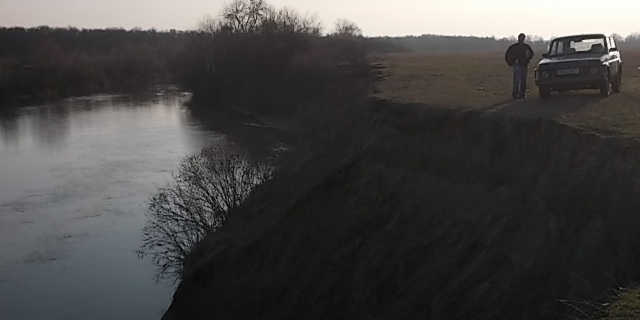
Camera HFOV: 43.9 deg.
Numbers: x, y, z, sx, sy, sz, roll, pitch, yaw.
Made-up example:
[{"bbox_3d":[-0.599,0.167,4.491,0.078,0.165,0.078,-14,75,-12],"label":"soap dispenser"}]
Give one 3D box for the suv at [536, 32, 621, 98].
[{"bbox_3d":[6.979,-2.543,21.300,1.680,1.640,3.750,1,9,26],"label":"suv"}]

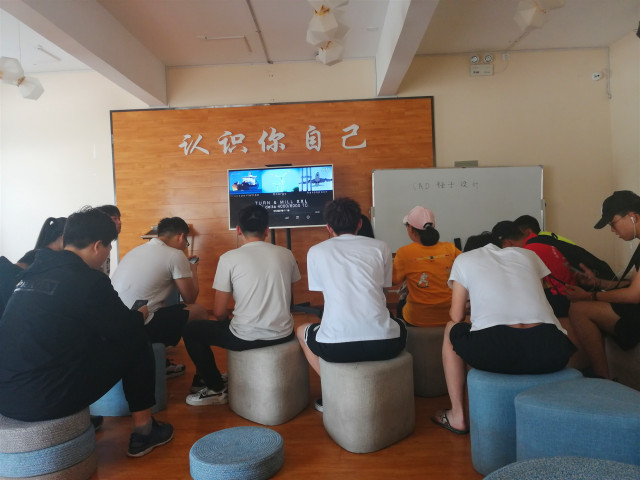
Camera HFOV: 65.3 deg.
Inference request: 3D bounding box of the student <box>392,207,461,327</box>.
[{"bbox_3d":[0.681,0.356,3.363,0.500,1.160,0.700,-2,2,-6],"label":"student"}]

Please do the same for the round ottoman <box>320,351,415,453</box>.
[{"bbox_3d":[0.240,0.770,2.546,0.465,0.410,0.460,-2,2,2],"label":"round ottoman"}]

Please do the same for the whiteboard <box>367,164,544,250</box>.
[{"bbox_3d":[1.494,-0.325,5.404,1.870,0.910,0.050,-2,2,-6],"label":"whiteboard"}]

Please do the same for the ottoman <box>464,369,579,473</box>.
[{"bbox_3d":[0.923,0.756,2.257,0.490,0.400,0.490,-2,2,2],"label":"ottoman"}]

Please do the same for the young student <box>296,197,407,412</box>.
[{"bbox_3d":[0.202,0.372,2.707,0.570,1.200,0.740,-2,2,-8],"label":"young student"}]

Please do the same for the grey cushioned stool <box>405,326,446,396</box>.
[{"bbox_3d":[0.725,0.733,3.222,0.460,0.410,0.460,-2,2,2],"label":"grey cushioned stool"}]

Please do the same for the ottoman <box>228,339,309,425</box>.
[{"bbox_3d":[-0.303,0.781,2.922,0.460,0.410,0.460,-2,2,2],"label":"ottoman"}]

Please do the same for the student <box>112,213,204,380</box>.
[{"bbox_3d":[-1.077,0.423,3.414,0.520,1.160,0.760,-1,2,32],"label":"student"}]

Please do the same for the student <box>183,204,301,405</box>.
[{"bbox_3d":[-0.480,0.397,2.956,0.550,1.190,0.780,-3,2,-26],"label":"student"}]

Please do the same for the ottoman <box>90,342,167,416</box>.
[{"bbox_3d":[-1.220,0.817,3.138,0.475,0.400,0.470,-2,2,2],"label":"ottoman"}]

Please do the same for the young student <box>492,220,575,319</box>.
[{"bbox_3d":[1.359,0.383,3.225,0.740,1.060,0.520,-1,2,34],"label":"young student"}]

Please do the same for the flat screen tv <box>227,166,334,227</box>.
[{"bbox_3d":[-0.460,-0.501,5.883,1.240,0.710,0.070,-2,2,2],"label":"flat screen tv"}]

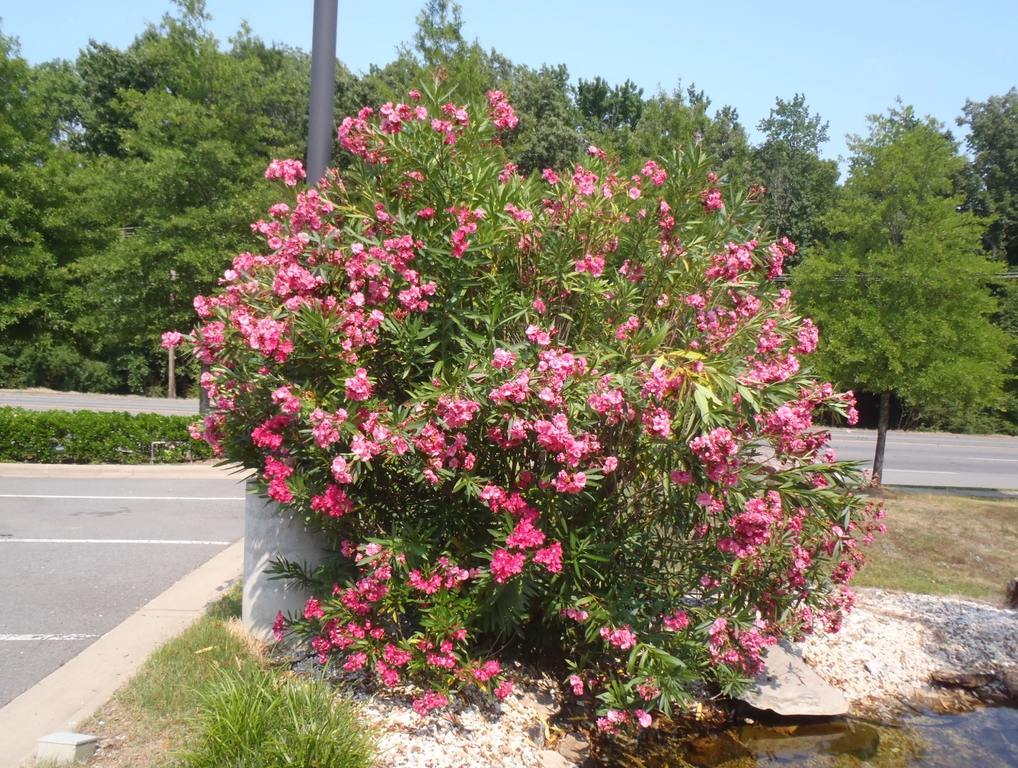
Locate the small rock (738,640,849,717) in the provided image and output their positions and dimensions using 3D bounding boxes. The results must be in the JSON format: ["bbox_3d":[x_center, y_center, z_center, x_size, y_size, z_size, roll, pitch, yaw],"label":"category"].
[{"bbox_3d":[1.340,1.440,4.080,0.550,0.160,0.700,2,0,0],"label":"small rock"}]

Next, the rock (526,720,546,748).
[{"bbox_3d":[0.106,1.396,3.300,0.080,0.080,0.080,2,0,0],"label":"rock"}]

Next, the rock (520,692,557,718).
[{"bbox_3d":[0.127,1.386,3.570,0.160,0.065,0.130,2,0,0],"label":"rock"}]

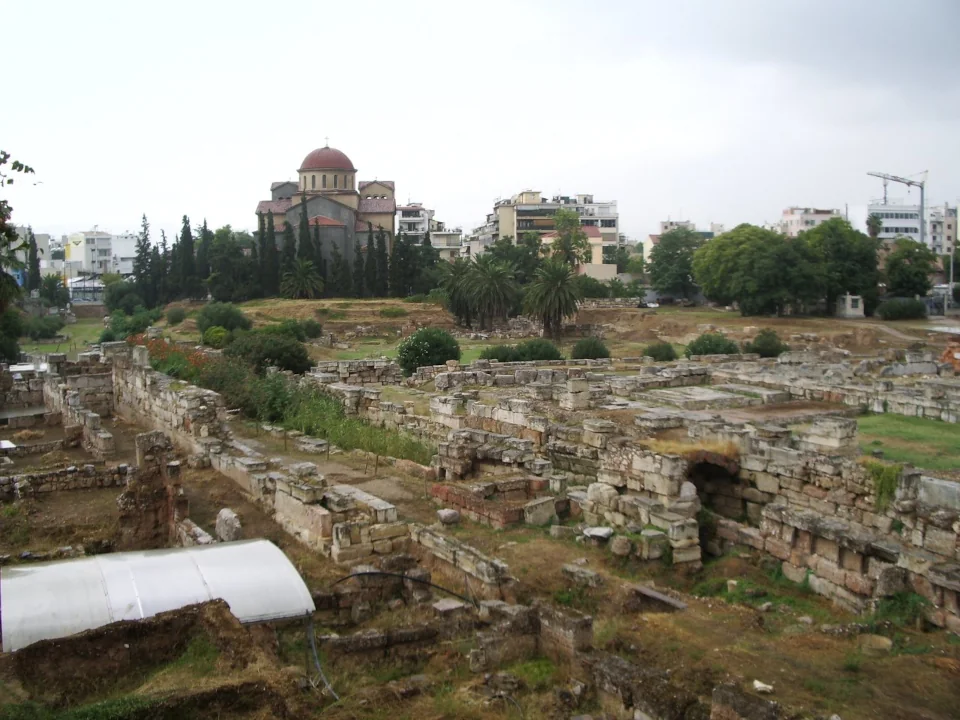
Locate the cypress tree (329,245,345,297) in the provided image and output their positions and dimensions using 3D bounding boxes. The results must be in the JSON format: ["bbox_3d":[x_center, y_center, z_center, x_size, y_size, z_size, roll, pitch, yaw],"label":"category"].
[{"bbox_3d":[-23.950,-14.850,162.000,2.670,8.850,2.500,0,4,0],"label":"cypress tree"}]

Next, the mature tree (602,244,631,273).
[{"bbox_3d":[24.189,-16.215,172.000,4.960,8.510,4.960,0,4,0],"label":"mature tree"}]

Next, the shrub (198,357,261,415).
[{"bbox_3d":[-11.872,1.209,46.000,2.940,2.750,2.800,0,4,0],"label":"shrub"}]

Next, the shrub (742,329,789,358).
[{"bbox_3d":[22.649,-1.309,77.000,3.649,2.380,3.284,0,4,0],"label":"shrub"}]

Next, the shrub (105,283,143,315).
[{"bbox_3d":[-50.545,-8.744,138.000,5.687,4.550,5.517,0,4,0],"label":"shrub"}]

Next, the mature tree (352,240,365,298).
[{"bbox_3d":[-20.029,-15.001,160.000,1.980,9.730,1.980,0,4,0],"label":"mature tree"}]

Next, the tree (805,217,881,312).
[{"bbox_3d":[43.888,-11.246,118.000,9.600,11.910,9.600,0,4,0],"label":"tree"}]

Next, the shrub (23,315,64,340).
[{"bbox_3d":[-44.972,-3.348,100.000,4.330,2.680,3.680,0,4,0],"label":"shrub"}]

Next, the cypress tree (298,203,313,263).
[{"bbox_3d":[-28.945,-18.744,161.000,2.650,17.090,2.650,0,4,0],"label":"cypress tree"}]

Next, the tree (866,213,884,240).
[{"bbox_3d":[73.161,-19.194,180.000,2.970,16.320,3.000,0,4,0],"label":"tree"}]

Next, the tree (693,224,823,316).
[{"bbox_3d":[38.311,-12.356,134.000,17.950,12.700,14.500,0,4,0],"label":"tree"}]

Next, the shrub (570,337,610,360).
[{"bbox_3d":[9.222,-0.960,81.000,3.340,2.000,3.100,0,4,0],"label":"shrub"}]

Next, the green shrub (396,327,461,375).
[{"bbox_3d":[-3.560,-0.620,67.000,4.420,3.380,4.200,0,4,0],"label":"green shrub"}]

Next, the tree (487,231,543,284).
[{"bbox_3d":[5.154,-13.968,145.000,8.660,10.160,8.230,0,4,0],"label":"tree"}]

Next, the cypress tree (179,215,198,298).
[{"bbox_3d":[-45.490,-16.050,152.000,3.450,13.470,3.300,0,4,0],"label":"cypress tree"}]

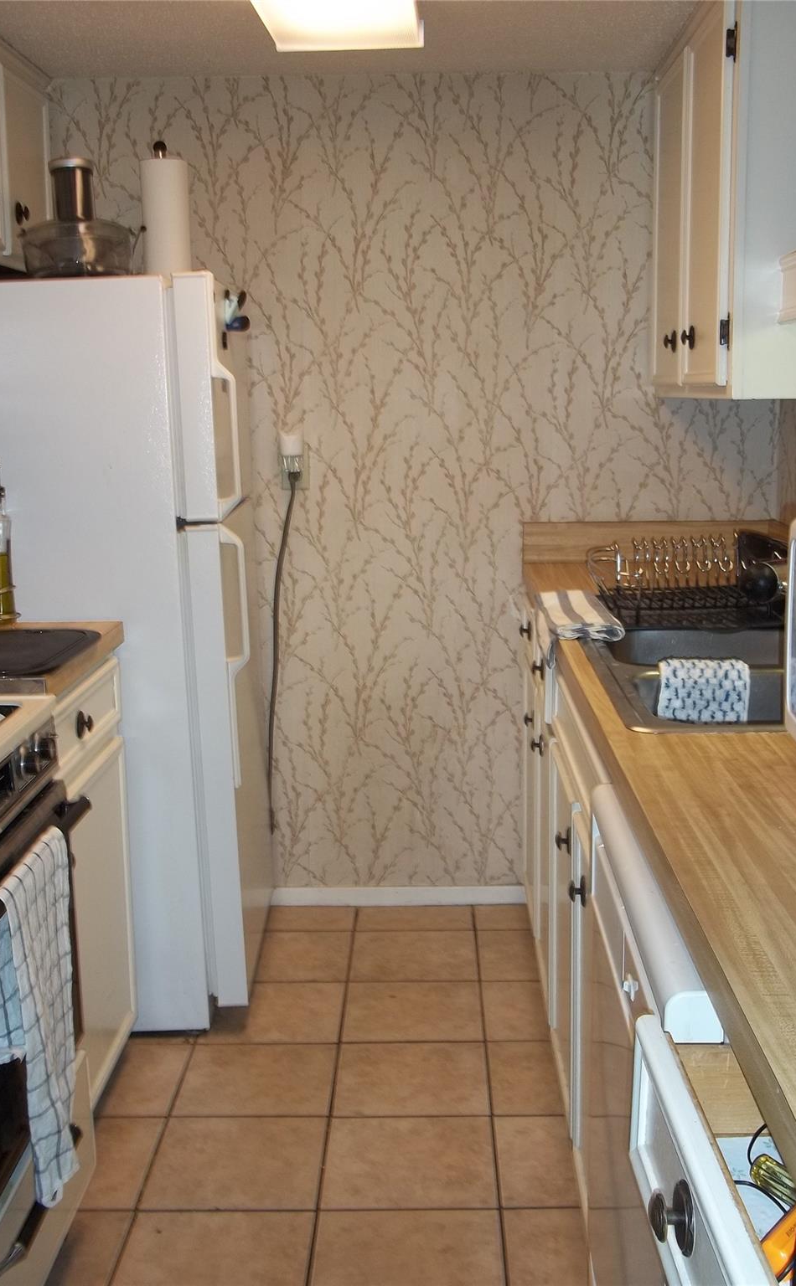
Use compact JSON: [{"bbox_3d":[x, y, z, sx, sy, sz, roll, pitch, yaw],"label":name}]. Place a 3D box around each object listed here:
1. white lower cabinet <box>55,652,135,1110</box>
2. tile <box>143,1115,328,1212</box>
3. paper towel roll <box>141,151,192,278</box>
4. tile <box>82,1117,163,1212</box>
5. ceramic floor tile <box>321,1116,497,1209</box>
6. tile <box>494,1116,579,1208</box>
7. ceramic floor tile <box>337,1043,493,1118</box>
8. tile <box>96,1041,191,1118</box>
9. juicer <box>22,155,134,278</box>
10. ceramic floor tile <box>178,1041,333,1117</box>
[{"bbox_3d":[-0.856,0.473,2.507,0.603,0.834,0.525,-1,10,1],"label":"white lower cabinet"},{"bbox_3d":[-0.287,0.945,2.424,0.305,0.010,0.299,-1,10,1],"label":"tile"},{"bbox_3d":[-0.520,-0.935,2.989,0.108,0.278,0.108,-1,11,0],"label":"paper towel roll"},{"bbox_3d":[-0.598,0.948,2.432,0.305,0.010,0.300,-1,11,1],"label":"tile"},{"bbox_3d":[0.022,0.940,2.417,0.305,0.010,0.299,-1,10,1],"label":"ceramic floor tile"},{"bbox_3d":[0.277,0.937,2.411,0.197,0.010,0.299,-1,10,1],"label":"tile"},{"bbox_3d":[0.028,0.886,2.715,0.305,0.010,0.299,-1,10,1],"label":"ceramic floor tile"},{"bbox_3d":[-0.591,0.892,2.720,0.305,0.010,0.300,-1,11,1],"label":"tile"},{"bbox_3d":[-0.670,-0.878,2.811,0.228,0.268,0.240,-1,11,1],"label":"juicer"},{"bbox_3d":[-0.281,0.890,2.722,0.305,0.010,0.299,-1,10,1],"label":"ceramic floor tile"}]

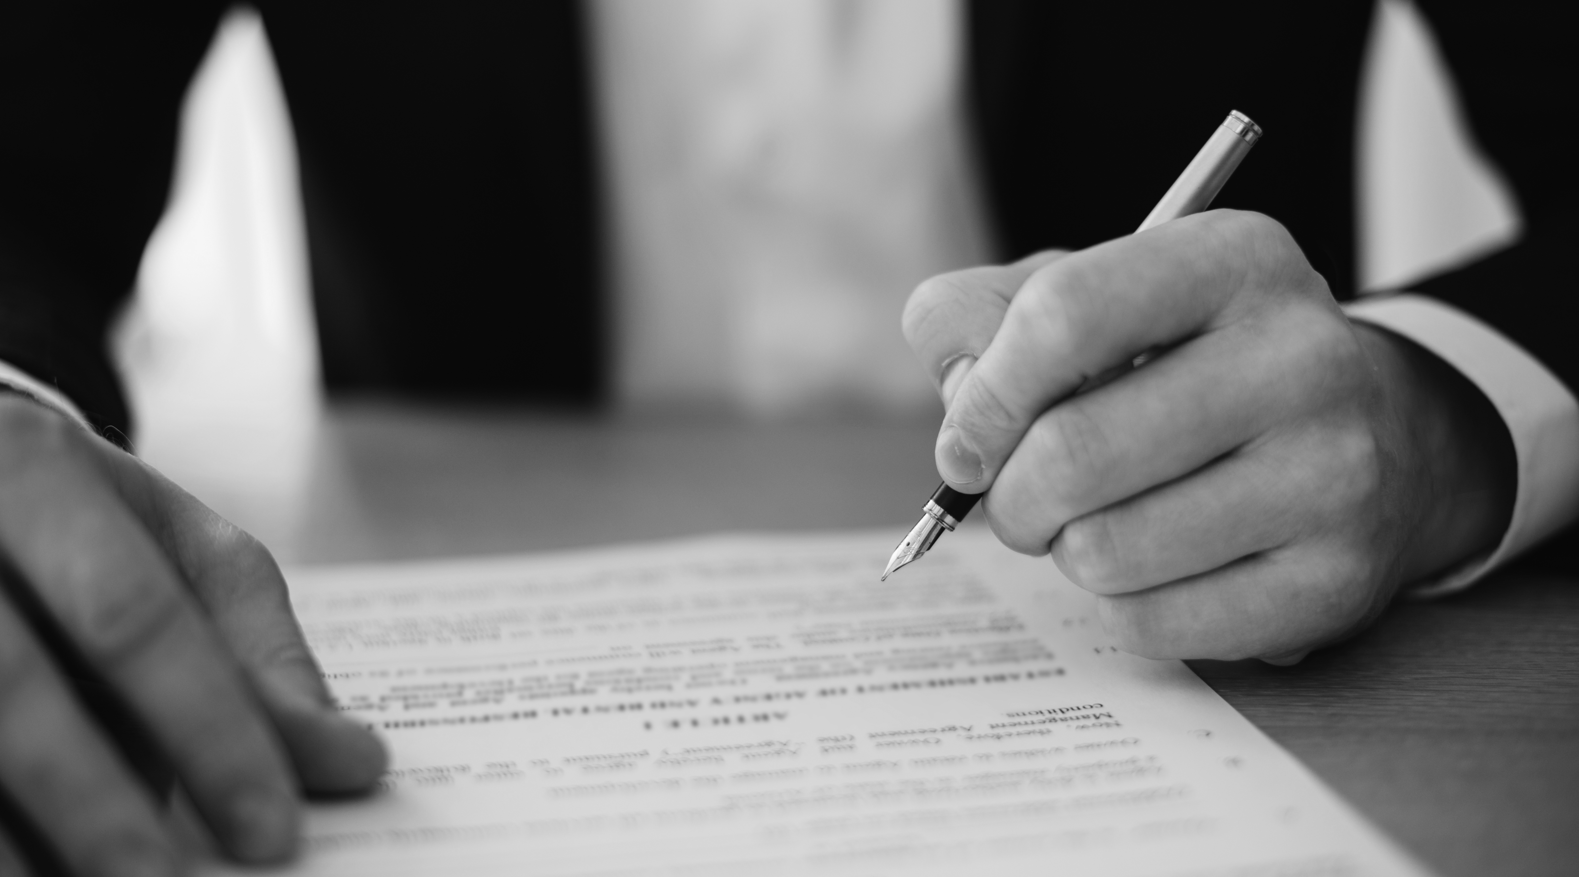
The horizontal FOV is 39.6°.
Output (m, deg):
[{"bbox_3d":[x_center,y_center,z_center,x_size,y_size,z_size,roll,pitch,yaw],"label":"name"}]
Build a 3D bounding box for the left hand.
[{"bbox_3d":[0.097,-0.008,0.491,0.148,0.096,0.083,-6,15,-22],"label":"left hand"}]

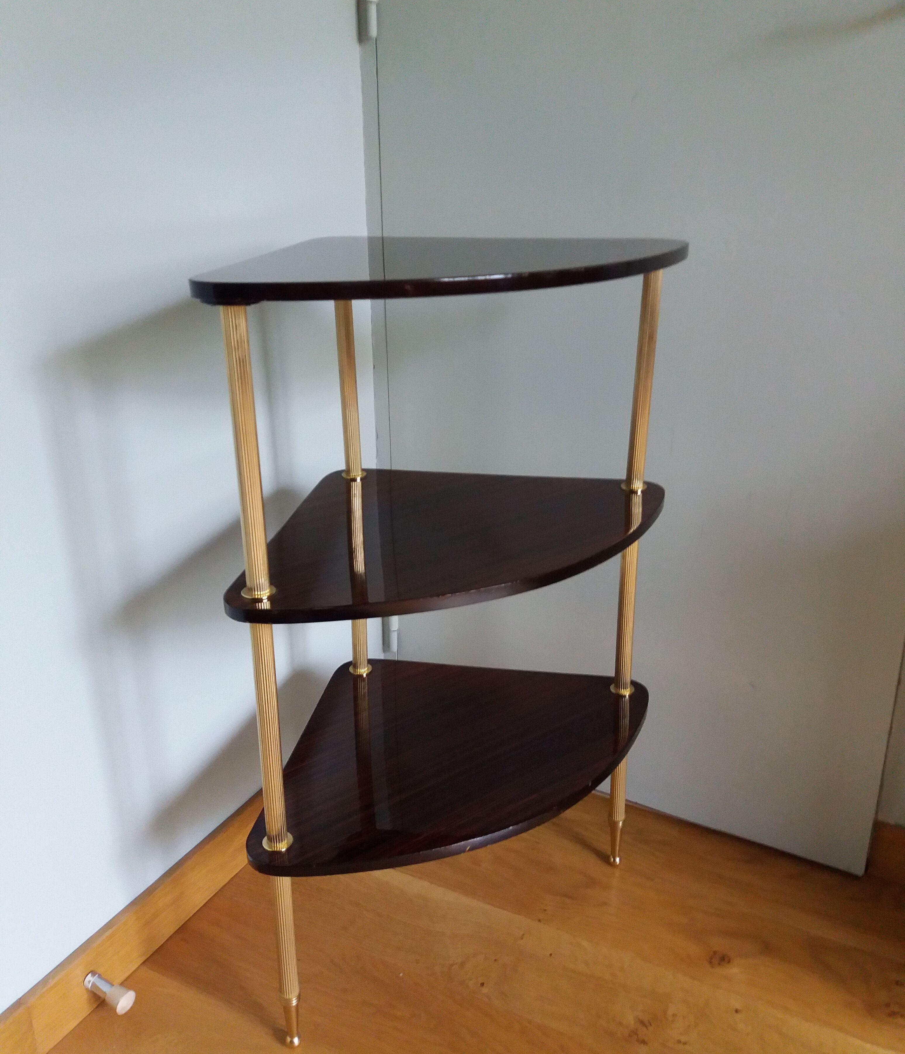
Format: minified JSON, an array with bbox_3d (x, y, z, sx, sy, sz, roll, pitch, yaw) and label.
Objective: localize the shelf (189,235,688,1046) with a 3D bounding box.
[{"bbox_3d":[-0.026,0.105,1.087,0.536,0.798,0.379,-15,25,-34],"label":"shelf"}]

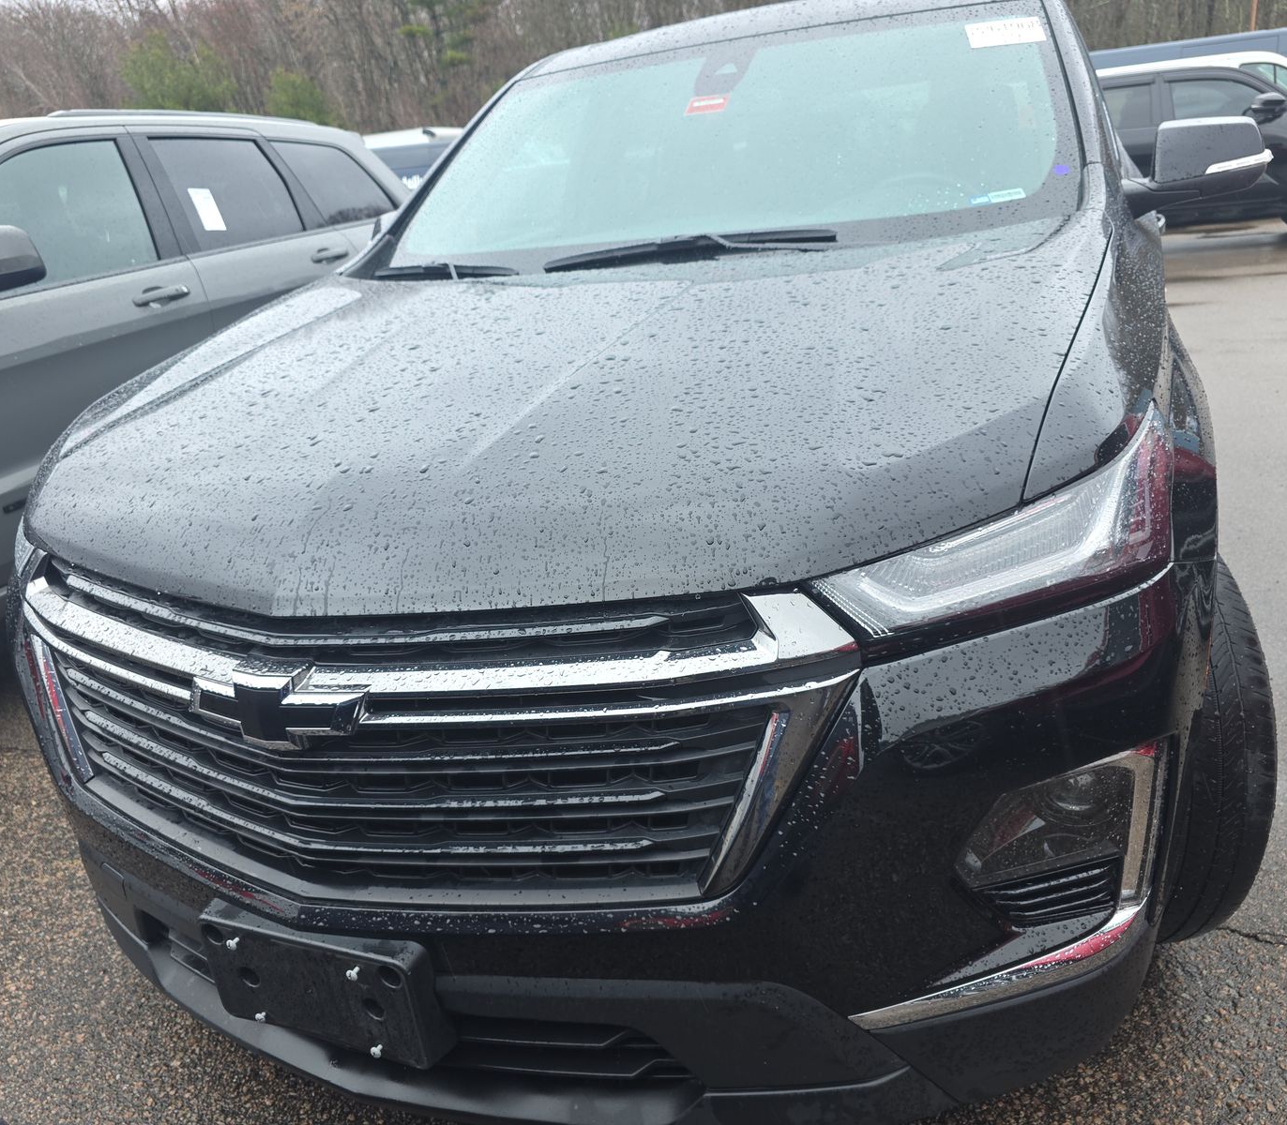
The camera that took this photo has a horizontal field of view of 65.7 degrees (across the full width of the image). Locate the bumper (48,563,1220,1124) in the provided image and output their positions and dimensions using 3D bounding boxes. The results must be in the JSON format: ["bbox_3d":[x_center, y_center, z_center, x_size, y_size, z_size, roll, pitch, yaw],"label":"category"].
[{"bbox_3d":[-0.287,0.296,1.450,1.970,0.680,0.680,3,23,23],"label":"bumper"}]

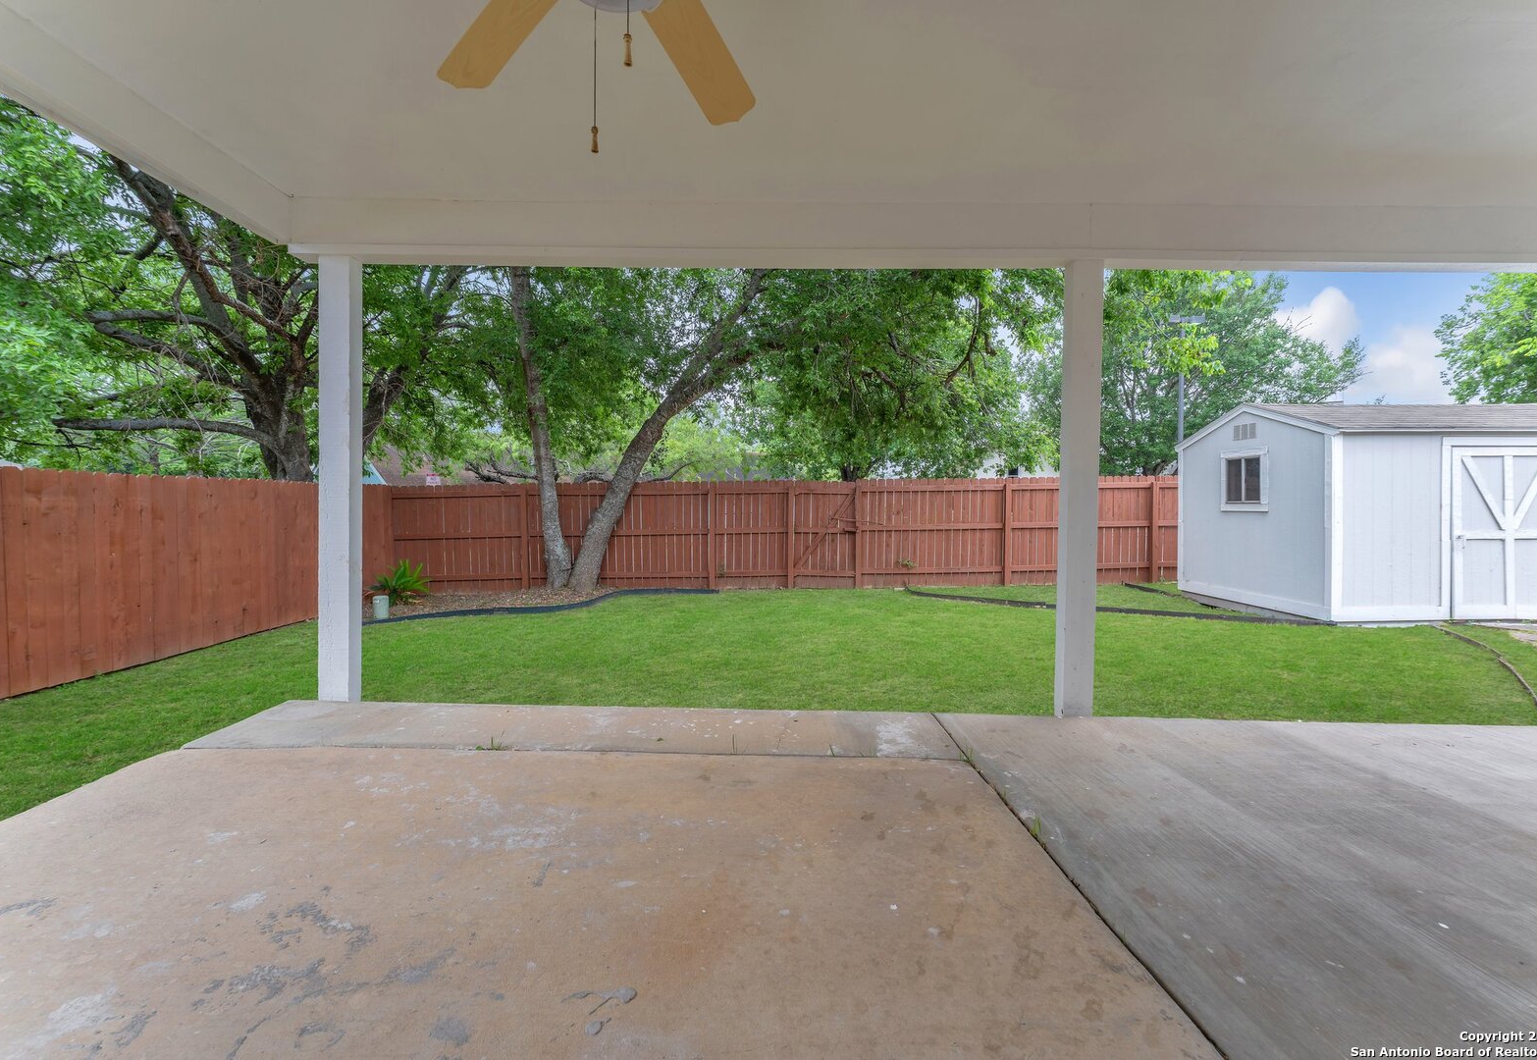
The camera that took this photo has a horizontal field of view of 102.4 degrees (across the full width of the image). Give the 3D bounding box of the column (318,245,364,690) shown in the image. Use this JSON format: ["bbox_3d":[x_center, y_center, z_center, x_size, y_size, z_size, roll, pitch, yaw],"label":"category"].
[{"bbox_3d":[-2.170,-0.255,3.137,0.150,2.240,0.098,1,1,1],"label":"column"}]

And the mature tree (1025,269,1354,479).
[{"bbox_3d":[12.300,-3.750,18.000,9.300,9.000,8.800,1,1,1],"label":"mature tree"}]

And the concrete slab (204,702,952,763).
[{"bbox_3d":[-0.784,0.940,2.772,3.200,0.100,0.610,1,1,1],"label":"concrete slab"}]

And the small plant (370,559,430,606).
[{"bbox_3d":[-5.600,0.780,9.300,0.820,0.640,0.780,1,1,1],"label":"small plant"}]

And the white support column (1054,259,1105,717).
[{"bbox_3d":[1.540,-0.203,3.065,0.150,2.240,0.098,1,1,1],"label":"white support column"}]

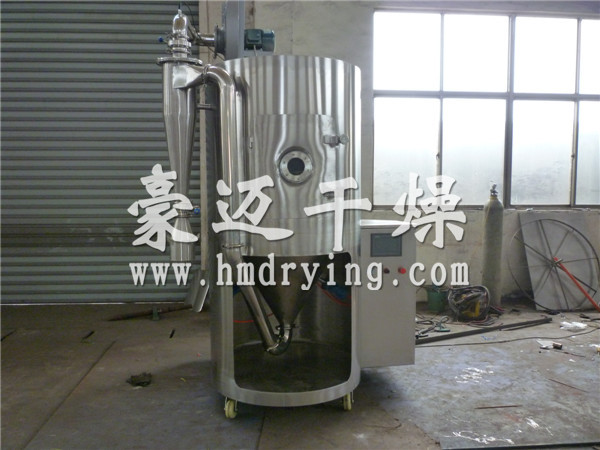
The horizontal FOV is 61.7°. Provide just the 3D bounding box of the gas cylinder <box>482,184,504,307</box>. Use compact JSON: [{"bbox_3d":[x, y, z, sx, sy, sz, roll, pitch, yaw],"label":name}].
[{"bbox_3d":[2.346,0.244,6.100,0.220,1.470,0.220,2,5,21],"label":"gas cylinder"}]

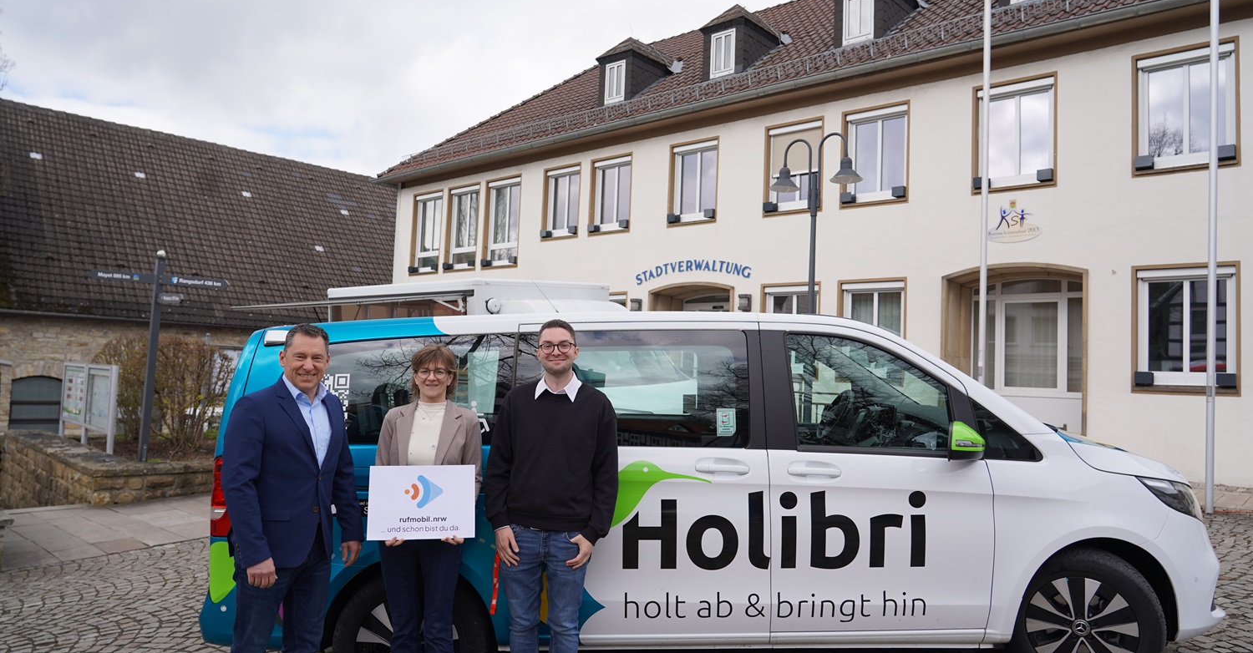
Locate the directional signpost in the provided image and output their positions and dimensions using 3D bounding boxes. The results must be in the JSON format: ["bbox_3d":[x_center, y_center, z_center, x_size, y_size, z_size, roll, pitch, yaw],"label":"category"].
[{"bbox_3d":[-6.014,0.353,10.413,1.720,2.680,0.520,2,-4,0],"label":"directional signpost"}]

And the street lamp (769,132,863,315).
[{"bbox_3d":[2.683,-0.375,12.076,1.460,4.850,0.460,-1,-5,41],"label":"street lamp"}]

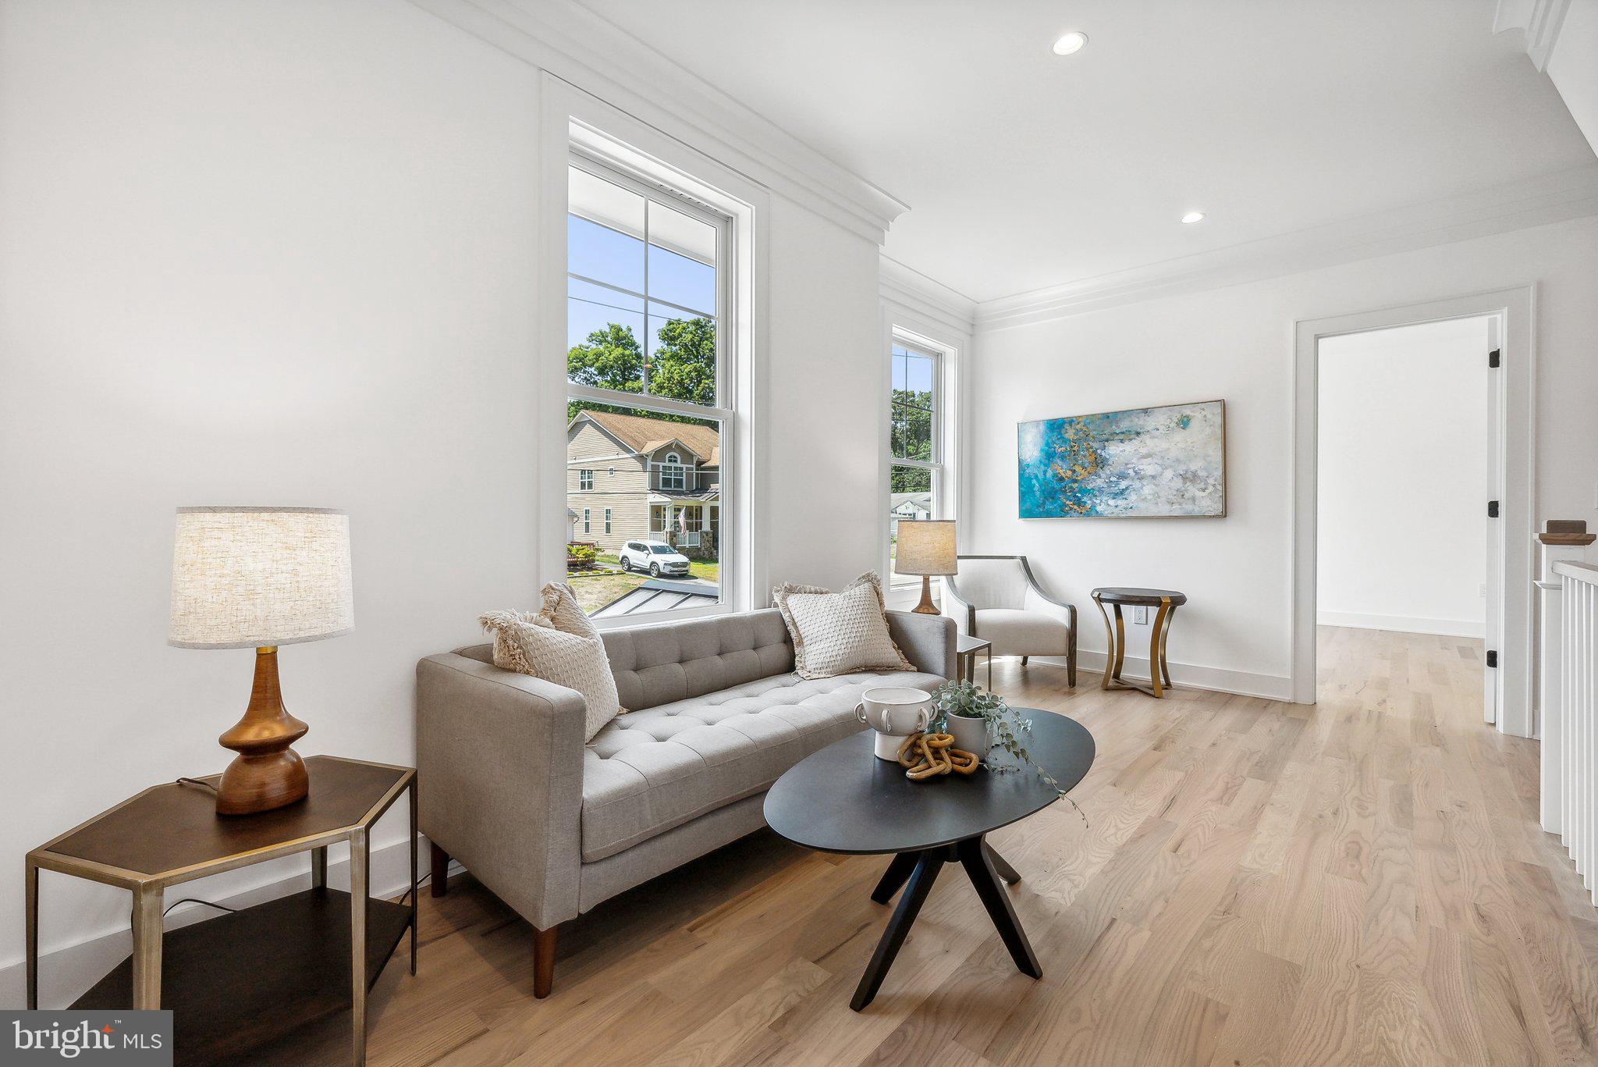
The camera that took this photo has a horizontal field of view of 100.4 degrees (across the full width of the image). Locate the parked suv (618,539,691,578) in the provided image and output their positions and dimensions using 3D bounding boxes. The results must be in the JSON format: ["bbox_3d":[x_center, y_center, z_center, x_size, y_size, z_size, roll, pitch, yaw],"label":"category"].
[{"bbox_3d":[-8.248,1.411,38.000,4.780,1.700,1.900,3,3,42],"label":"parked suv"}]

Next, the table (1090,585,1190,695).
[{"bbox_3d":[2.154,0.677,4.232,0.540,0.605,0.540,1,1,42],"label":"table"}]

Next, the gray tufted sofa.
[{"bbox_3d":[-0.215,0.675,2.344,0.750,0.690,1.815,1,1,42],"label":"gray tufted sofa"}]

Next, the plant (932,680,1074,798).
[{"bbox_3d":[0.505,0.489,1.684,0.350,0.205,0.250,1,1,42],"label":"plant"}]

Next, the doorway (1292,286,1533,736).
[{"bbox_3d":[3.254,-0.113,3.596,0.940,2.200,0.150,1,1,42],"label":"doorway"}]

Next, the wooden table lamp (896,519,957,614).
[{"bbox_3d":[0.632,0.228,3.291,0.300,0.610,0.300,0,1,0],"label":"wooden table lamp"}]

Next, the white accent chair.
[{"bbox_3d":[1.364,0.577,4.537,0.720,0.800,0.740,0,1,-8],"label":"white accent chair"}]

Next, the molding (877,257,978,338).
[{"bbox_3d":[0.872,-1.645,4.593,0.140,0.210,1.600,1,1,42],"label":"molding"}]

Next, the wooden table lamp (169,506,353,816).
[{"bbox_3d":[-1.107,0.252,1.379,0.300,0.610,0.300,1,1,42],"label":"wooden table lamp"}]

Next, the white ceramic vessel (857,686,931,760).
[{"bbox_3d":[0.256,0.502,1.745,0.200,0.155,0.200,0,1,0],"label":"white ceramic vessel"}]

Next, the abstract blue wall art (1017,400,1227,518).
[{"bbox_3d":[2.128,-0.463,4.526,1.310,0.710,0.045,1,1,42],"label":"abstract blue wall art"}]

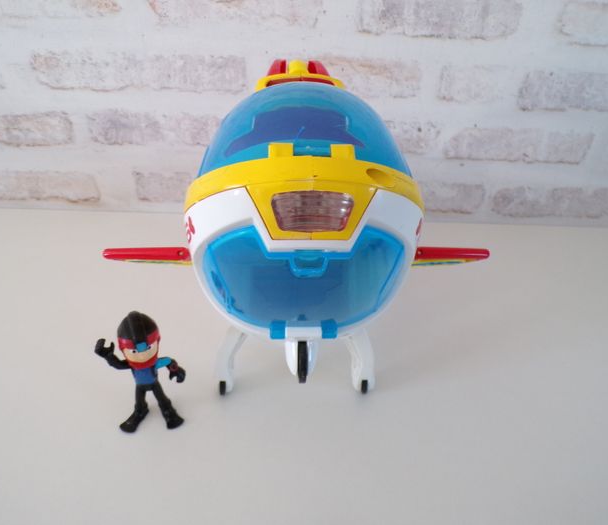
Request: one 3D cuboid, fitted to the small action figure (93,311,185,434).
[{"bbox_3d":[-0.097,0.063,0.292,0.049,0.076,0.031,-6,28,-11],"label":"small action figure"}]

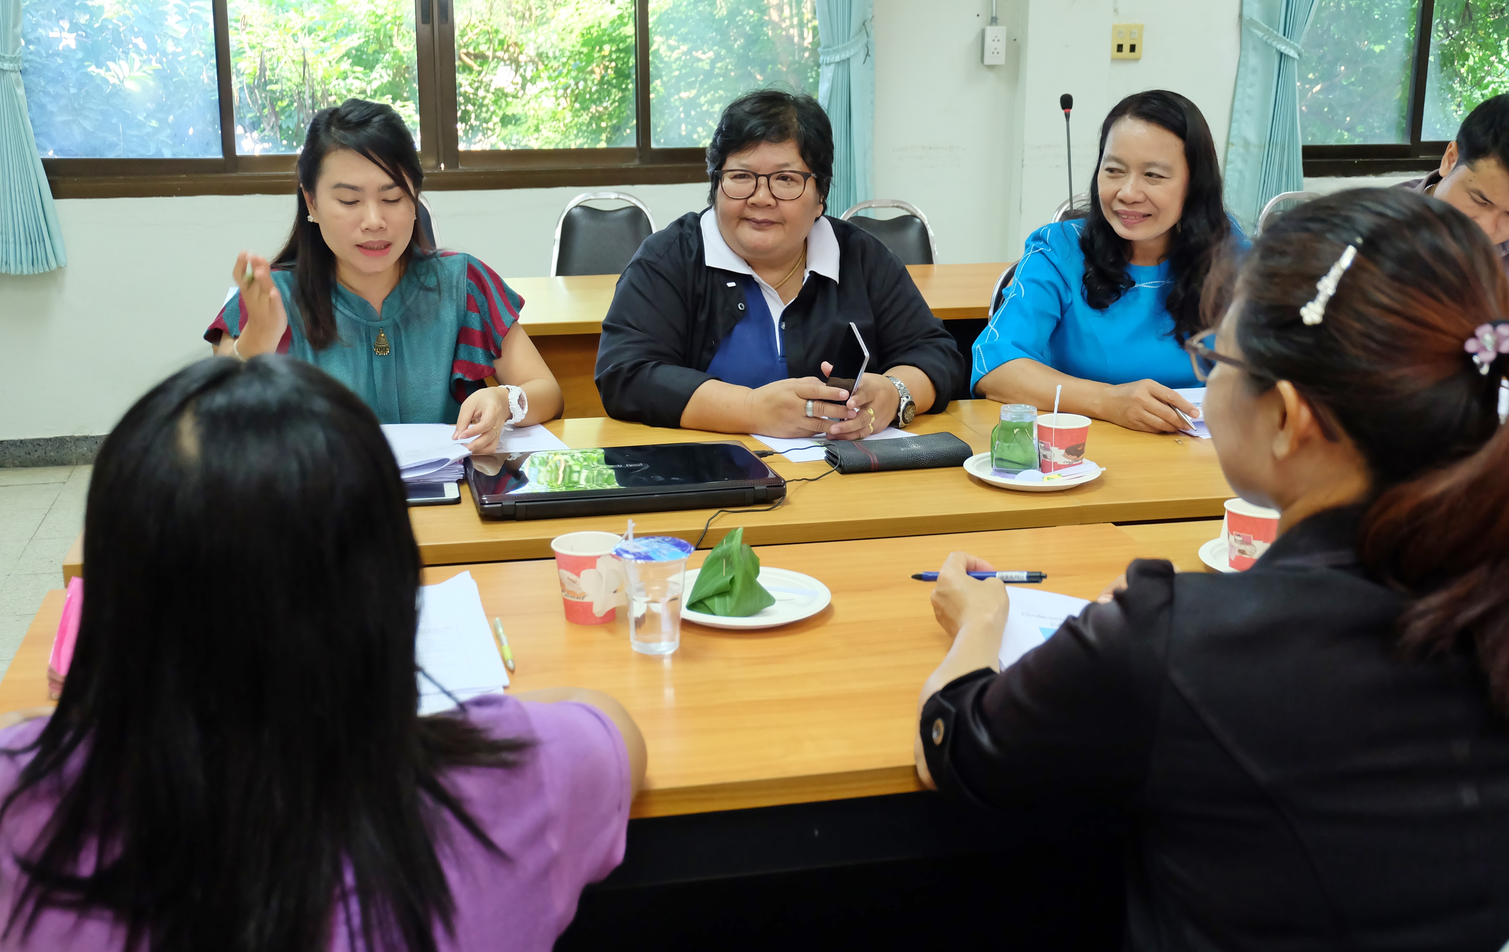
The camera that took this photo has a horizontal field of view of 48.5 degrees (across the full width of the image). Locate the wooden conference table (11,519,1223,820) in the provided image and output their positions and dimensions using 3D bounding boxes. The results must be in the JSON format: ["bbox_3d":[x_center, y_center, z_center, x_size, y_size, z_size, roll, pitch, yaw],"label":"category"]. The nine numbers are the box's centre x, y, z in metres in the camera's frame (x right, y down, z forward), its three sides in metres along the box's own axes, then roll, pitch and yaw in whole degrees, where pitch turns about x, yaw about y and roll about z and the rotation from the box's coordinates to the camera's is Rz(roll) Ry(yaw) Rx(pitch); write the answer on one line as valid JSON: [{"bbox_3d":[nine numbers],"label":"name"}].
[{"bbox_3d":[-0.051,0.527,1.736,1.300,0.750,0.600,-3,16,-12],"label":"wooden conference table"}]

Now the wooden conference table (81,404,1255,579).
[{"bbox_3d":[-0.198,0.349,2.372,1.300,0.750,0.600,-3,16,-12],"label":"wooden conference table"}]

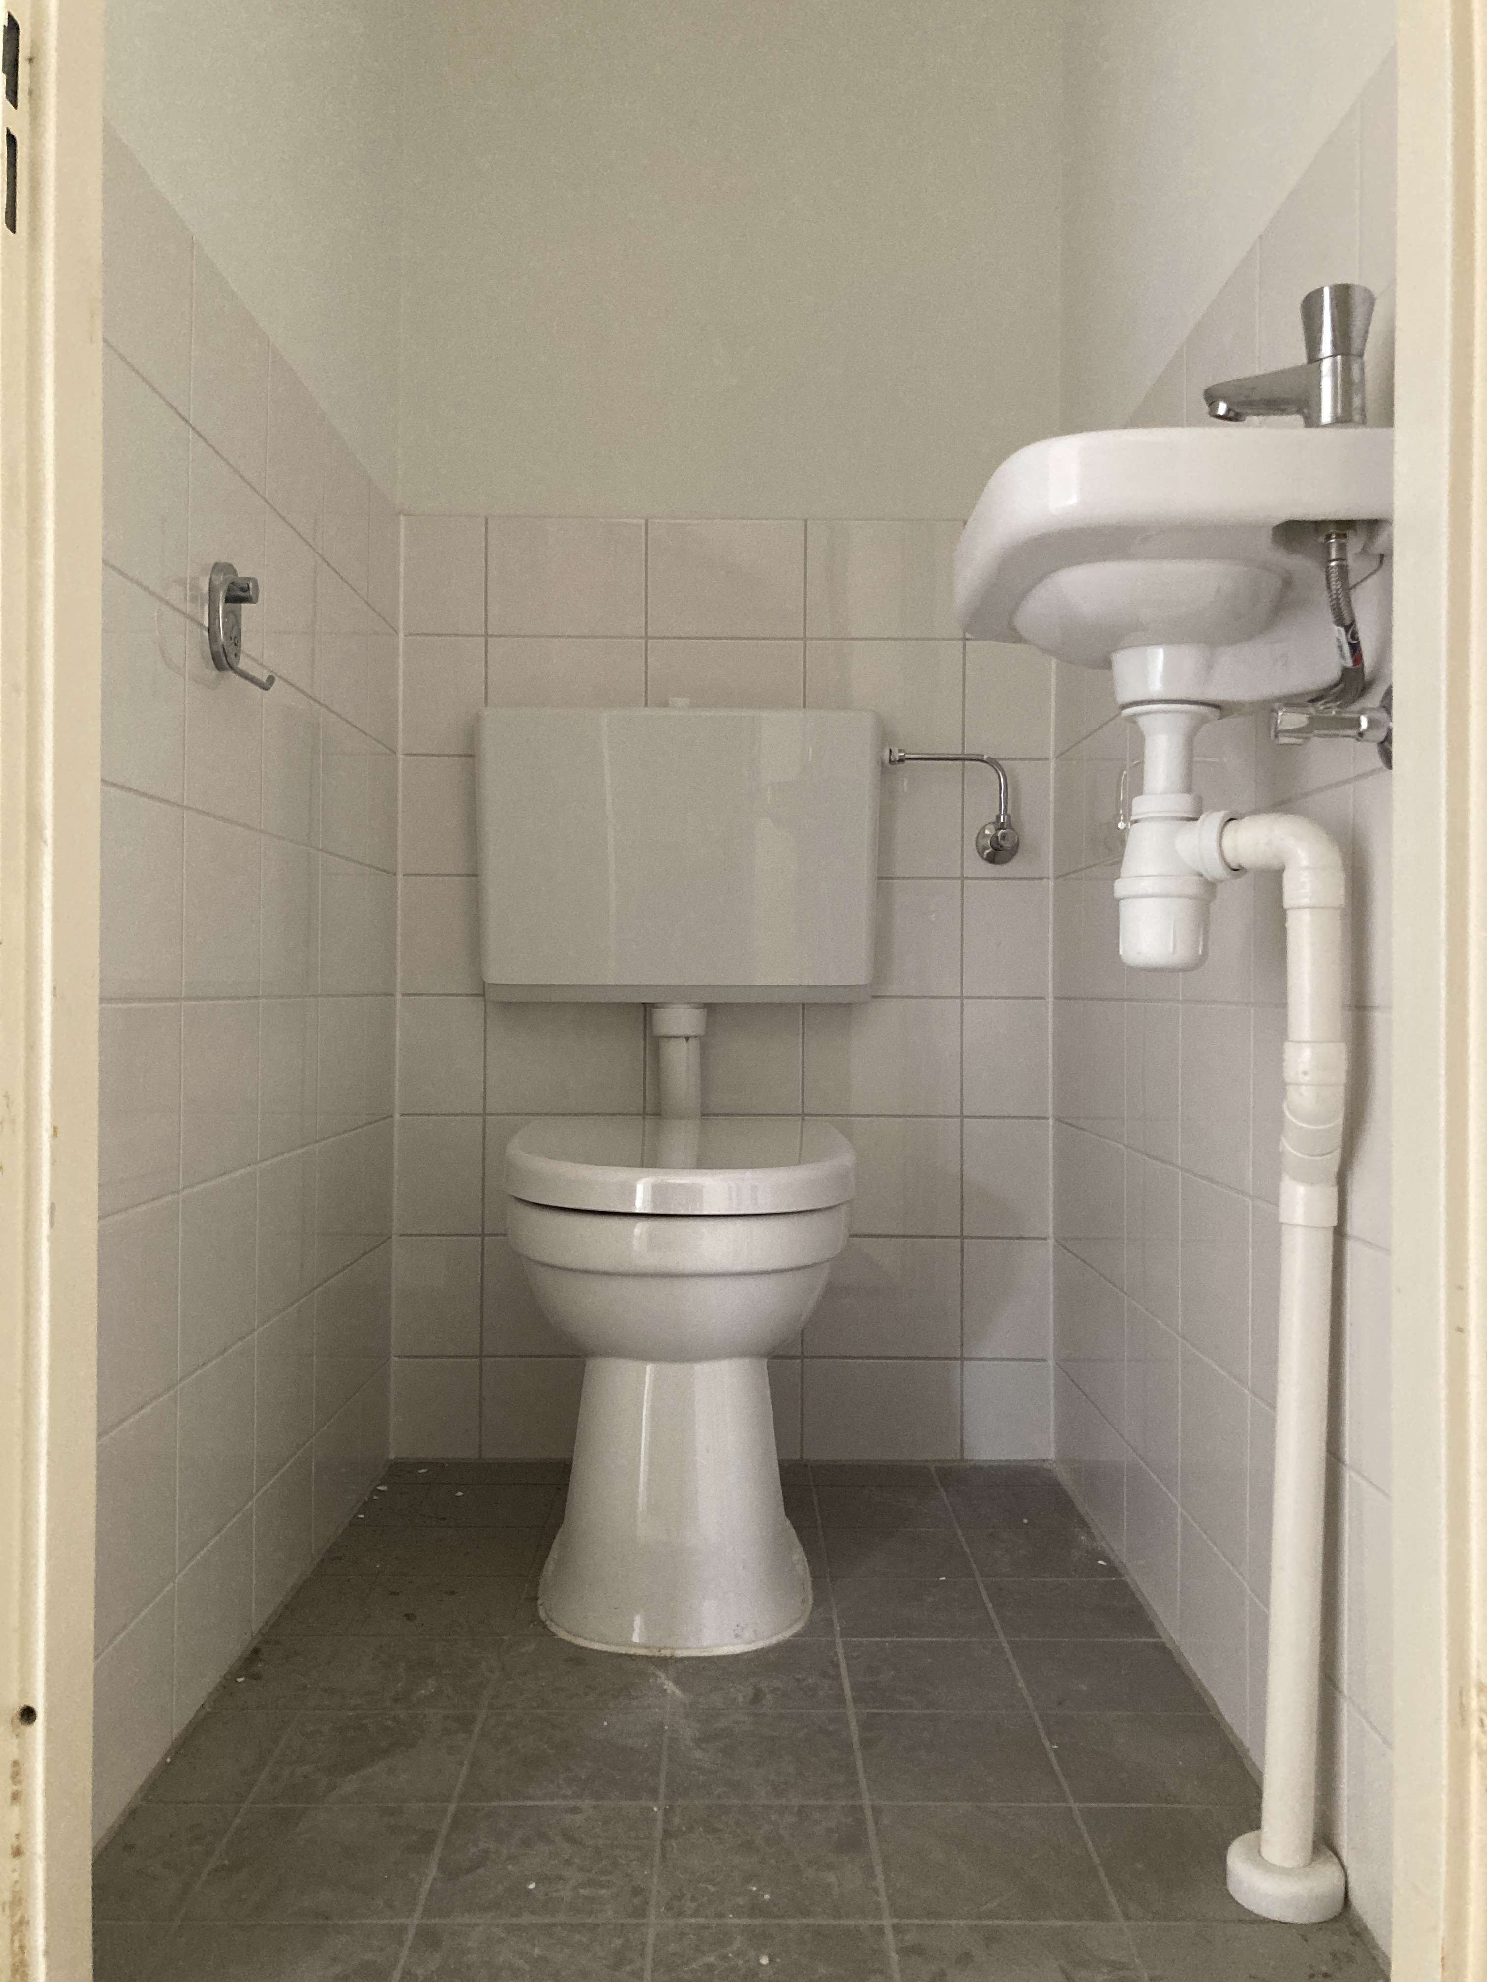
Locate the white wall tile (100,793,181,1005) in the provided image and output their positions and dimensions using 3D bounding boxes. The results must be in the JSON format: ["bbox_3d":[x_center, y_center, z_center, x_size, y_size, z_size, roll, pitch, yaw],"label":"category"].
[{"bbox_3d":[-0.440,-0.067,1.146,0.010,0.148,0.197,0,0,0],"label":"white wall tile"}]

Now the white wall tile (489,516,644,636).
[{"bbox_3d":[-0.222,-0.522,2.029,0.200,0.149,0.010,0,0,0],"label":"white wall tile"}]

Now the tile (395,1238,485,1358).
[{"bbox_3d":[-0.382,0.383,2.019,0.108,0.148,0.010,0,0,0],"label":"tile"}]

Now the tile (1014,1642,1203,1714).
[{"bbox_3d":[0.314,0.600,1.397,0.144,0.010,0.146,0,0,0],"label":"tile"}]

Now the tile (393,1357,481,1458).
[{"bbox_3d":[-0.381,0.521,2.014,0.106,0.129,0.010,0,0,0],"label":"tile"}]

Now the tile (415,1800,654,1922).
[{"bbox_3d":[-0.134,0.598,1.095,0.148,0.010,0.147,0,0,-1],"label":"tile"}]

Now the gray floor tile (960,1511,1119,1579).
[{"bbox_3d":[0.310,0.597,1.686,0.148,0.010,0.147,0,0,-1],"label":"gray floor tile"}]

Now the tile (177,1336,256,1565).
[{"bbox_3d":[-0.450,0.385,1.368,0.010,0.149,0.195,0,0,0],"label":"tile"}]

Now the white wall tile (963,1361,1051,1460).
[{"bbox_3d":[0.329,0.524,2.009,0.111,0.126,0.009,0,0,0],"label":"white wall tile"}]

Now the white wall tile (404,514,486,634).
[{"bbox_3d":[-0.378,-0.523,2.029,0.109,0.149,0.010,0,0,0],"label":"white wall tile"}]

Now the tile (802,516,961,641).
[{"bbox_3d":[0.179,-0.516,2.017,0.197,0.147,0.010,0,0,0],"label":"tile"}]

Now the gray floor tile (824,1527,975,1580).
[{"bbox_3d":[0.162,0.598,1.694,0.148,0.010,0.148,0,0,0],"label":"gray floor tile"}]

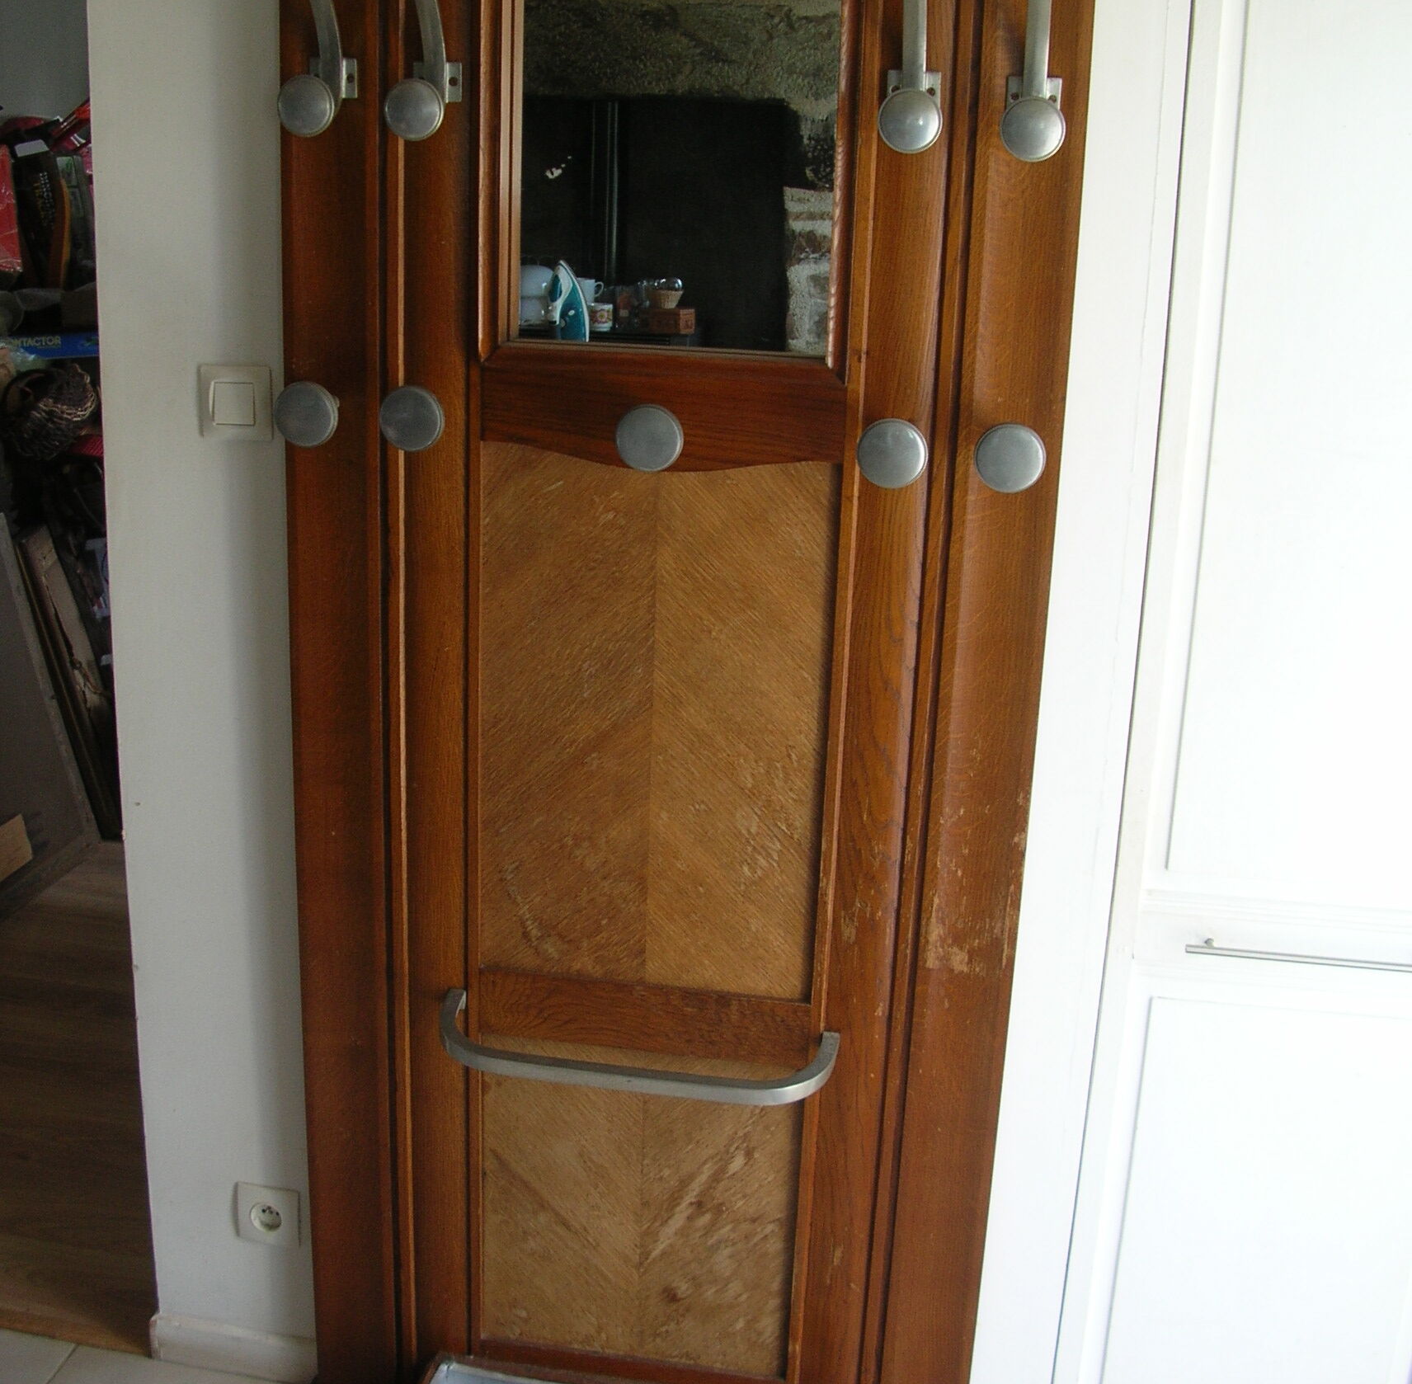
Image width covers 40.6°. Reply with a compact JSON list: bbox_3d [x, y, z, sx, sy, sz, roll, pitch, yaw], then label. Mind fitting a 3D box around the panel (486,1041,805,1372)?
[{"bbox_3d":[-0.080,0.626,2.318,0.394,0.422,0.015,5,17,9],"label":"panel"}]

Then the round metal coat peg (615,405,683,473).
[{"bbox_3d":[-0.056,-0.269,2.005,0.069,0.069,0.050,5,17,9],"label":"round metal coat peg"}]

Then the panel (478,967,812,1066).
[{"bbox_3d":[-0.071,0.382,2.242,0.396,0.085,0.019,5,17,9],"label":"panel"}]

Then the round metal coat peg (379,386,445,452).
[{"bbox_3d":[-0.309,-0.295,2.046,0.069,0.069,0.050,5,17,9],"label":"round metal coat peg"}]

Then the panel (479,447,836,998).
[{"bbox_3d":[-0.059,0.039,2.144,0.396,0.629,0.015,5,17,9],"label":"panel"}]

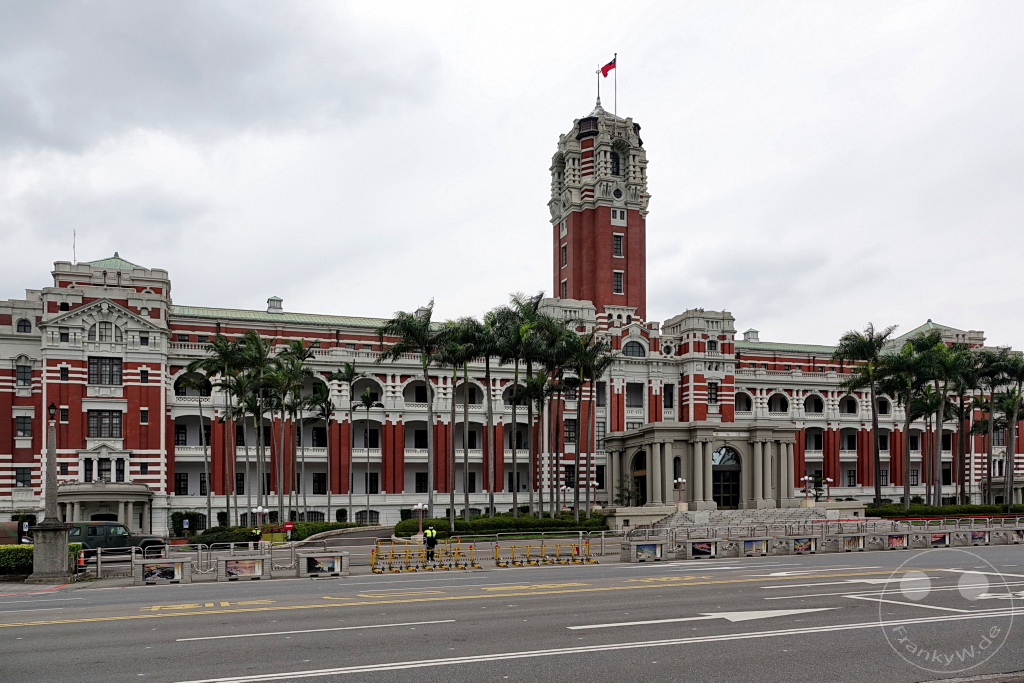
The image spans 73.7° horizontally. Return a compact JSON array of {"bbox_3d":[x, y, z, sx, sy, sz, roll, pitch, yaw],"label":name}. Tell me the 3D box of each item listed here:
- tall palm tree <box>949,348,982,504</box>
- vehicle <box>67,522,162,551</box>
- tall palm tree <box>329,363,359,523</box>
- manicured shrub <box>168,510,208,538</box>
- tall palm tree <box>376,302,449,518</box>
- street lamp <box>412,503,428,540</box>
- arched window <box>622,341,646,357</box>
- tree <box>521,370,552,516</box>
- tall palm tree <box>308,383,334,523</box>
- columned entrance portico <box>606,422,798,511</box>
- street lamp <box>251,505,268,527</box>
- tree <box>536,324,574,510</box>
[{"bbox_3d":[53.806,10.559,81.000,4.983,19.458,4.983,1,-5,-18],"label":"tall palm tree"},{"bbox_3d":[-19.407,9.595,33.000,4.500,1.850,1.870,1,-3,-18],"label":"vehicle"},{"bbox_3d":[-16.193,9.957,66.000,3.094,15.855,3.094,1,-5,-18],"label":"tall palm tree"},{"bbox_3d":[-28.849,16.348,61.000,3.400,2.500,2.000,2,-8,-19],"label":"manicured shrub"},{"bbox_3d":[-9.378,6.950,65.000,6.665,21.327,6.665,1,-5,-18],"label":"tall palm tree"},{"bbox_3d":[-7.508,14.697,56.000,1.350,3.050,1.350,2,-8,-19],"label":"street lamp"},{"bbox_3d":[15.611,0.892,87.000,3.300,2.050,0.400,1,-3,-18],"label":"arched window"},{"bbox_3d":[2.639,10.508,68.000,3.586,15.239,3.586,0,-5,0],"label":"tree"},{"bbox_3d":[-18.320,10.924,66.000,2.804,13.921,2.804,1,-5,-18],"label":"tall palm tree"},{"bbox_3d":[23.255,14.800,83.714,18.500,9.700,12.500,1,-3,-18],"label":"columned entrance portico"},{"bbox_3d":[-20.342,14.904,55.000,1.329,3.223,1.329,1,-5,-18],"label":"street lamp"},{"bbox_3d":[4.295,8.035,69.000,4.245,20.719,4.245,0,-5,0],"label":"tree"}]

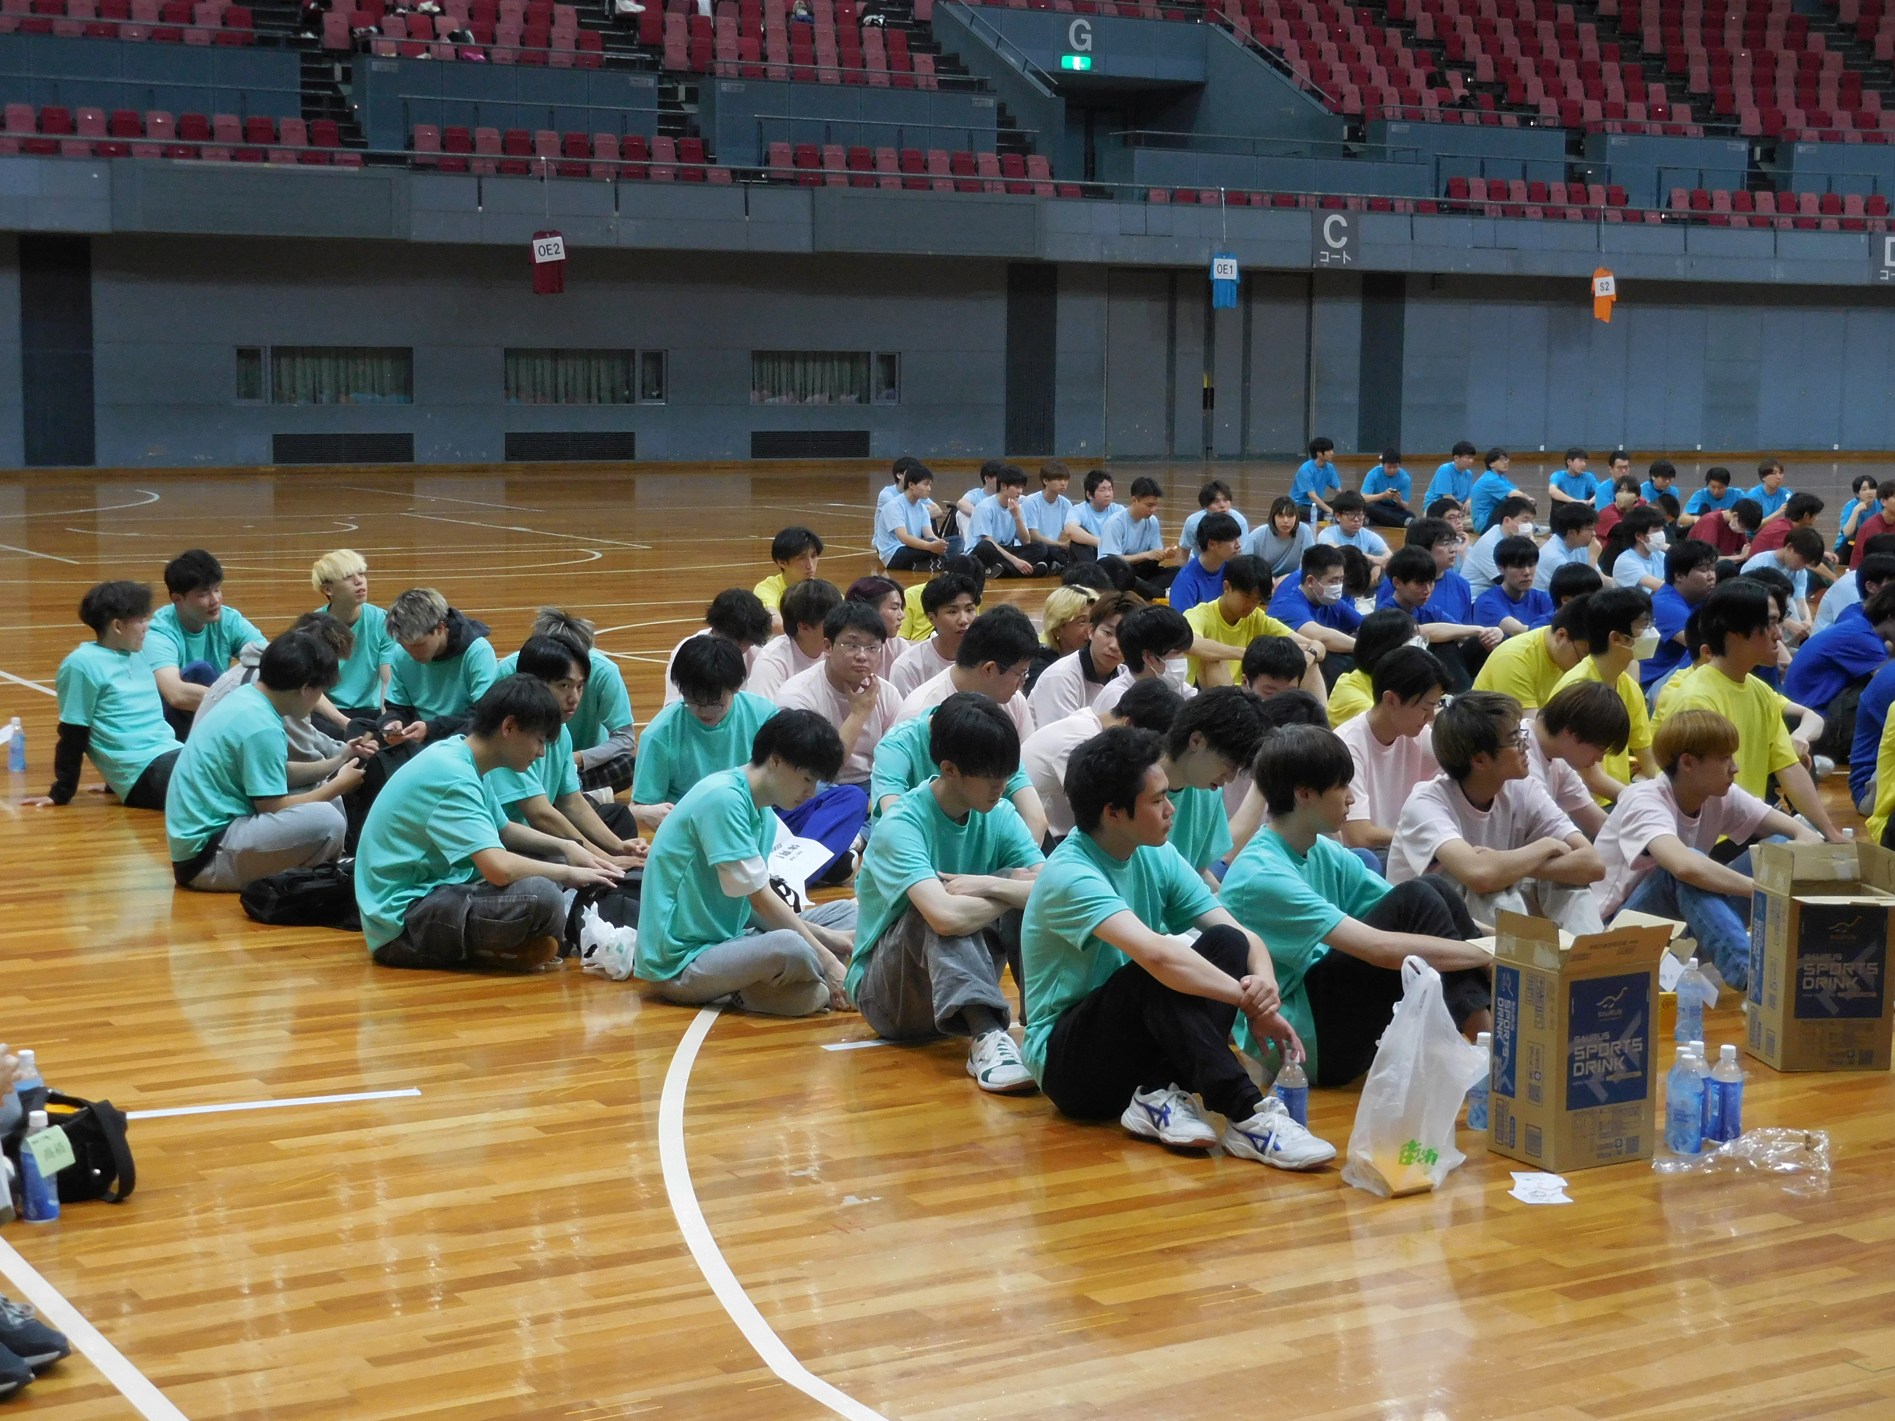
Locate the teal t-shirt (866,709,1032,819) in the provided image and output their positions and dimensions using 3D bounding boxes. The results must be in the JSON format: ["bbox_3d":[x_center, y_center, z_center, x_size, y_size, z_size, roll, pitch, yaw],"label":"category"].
[{"bbox_3d":[0.015,0.271,8.450,0.500,0.520,0.380,-4,8,-33],"label":"teal t-shirt"}]

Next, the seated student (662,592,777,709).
[{"bbox_3d":[-0.782,-0.054,10.552,0.750,0.790,0.560,6,9,36],"label":"seated student"}]

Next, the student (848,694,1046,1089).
[{"bbox_3d":[0.099,0.389,6.953,0.490,0.850,0.760,-4,9,-33],"label":"student"}]

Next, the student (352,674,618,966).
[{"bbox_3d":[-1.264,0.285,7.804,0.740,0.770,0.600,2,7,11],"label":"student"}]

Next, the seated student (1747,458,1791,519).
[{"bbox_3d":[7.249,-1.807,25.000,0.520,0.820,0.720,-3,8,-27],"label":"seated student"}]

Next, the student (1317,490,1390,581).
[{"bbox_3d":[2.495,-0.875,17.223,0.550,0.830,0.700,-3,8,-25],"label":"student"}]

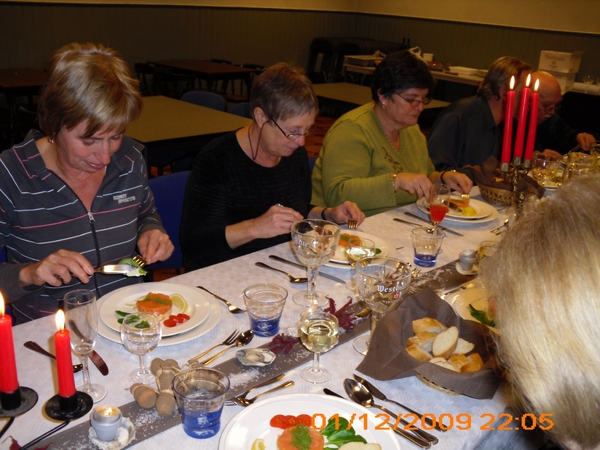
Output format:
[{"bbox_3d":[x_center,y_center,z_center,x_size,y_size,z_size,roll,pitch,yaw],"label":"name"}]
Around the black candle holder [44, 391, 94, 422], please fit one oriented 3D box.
[{"bbox_3d":[-0.362,0.281,0.979,0.075,0.034,0.075,-16,28,-39],"label":"black candle holder"}]

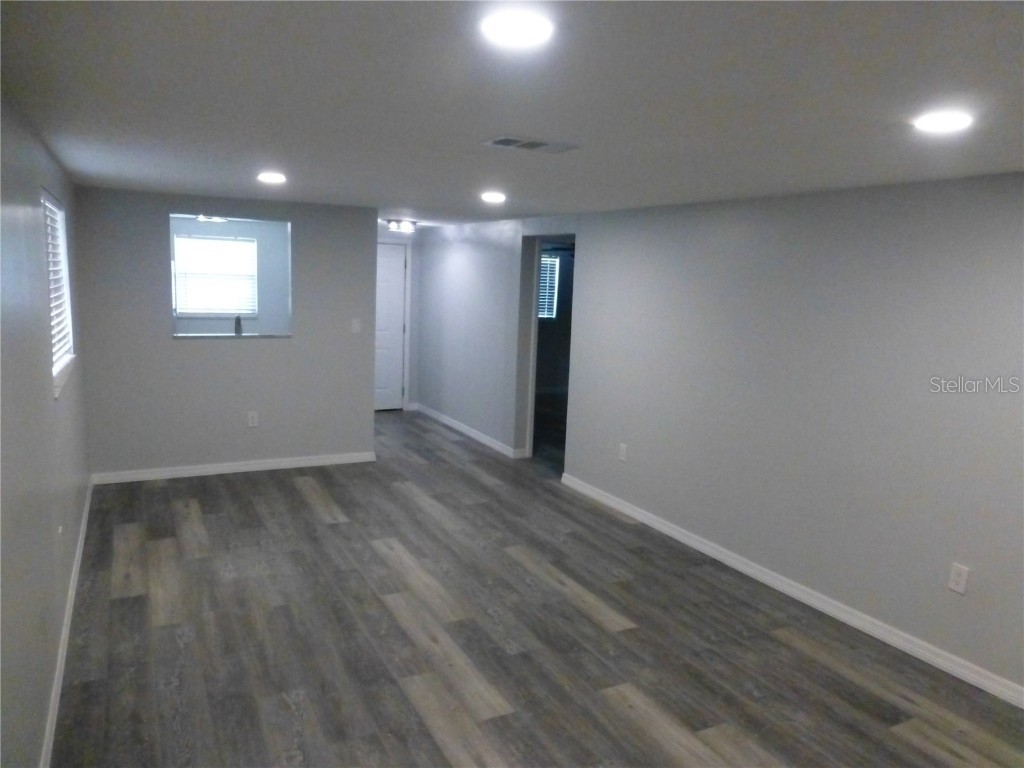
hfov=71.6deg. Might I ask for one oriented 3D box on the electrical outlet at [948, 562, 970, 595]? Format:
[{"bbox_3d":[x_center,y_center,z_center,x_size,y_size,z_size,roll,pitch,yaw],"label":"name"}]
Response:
[{"bbox_3d":[1.953,0.851,3.100,0.012,0.117,0.072,-2,9,-29],"label":"electrical outlet"}]

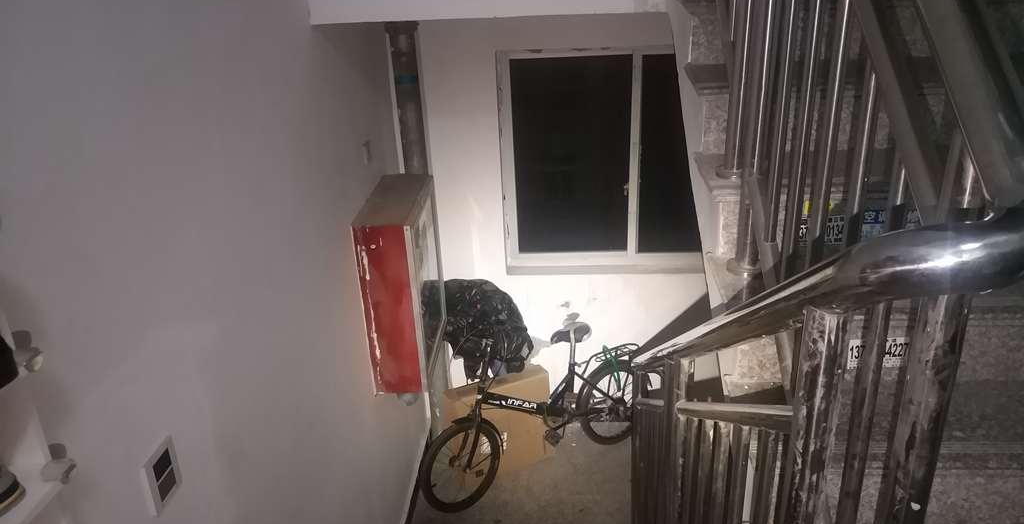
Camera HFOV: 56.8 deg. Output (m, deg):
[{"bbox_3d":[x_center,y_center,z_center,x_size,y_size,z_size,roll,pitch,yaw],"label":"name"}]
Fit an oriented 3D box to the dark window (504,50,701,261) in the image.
[{"bbox_3d":[0.600,-0.484,4.631,1.268,1.112,0.100,-1,28,4],"label":"dark window"}]

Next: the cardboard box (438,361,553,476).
[{"bbox_3d":[-0.078,0.845,4.903,0.563,0.542,0.104,-13,29,-19],"label":"cardboard box"}]

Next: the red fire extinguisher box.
[{"bbox_3d":[-0.449,0.068,3.933,0.219,0.746,0.580,-1,28,4],"label":"red fire extinguisher box"}]

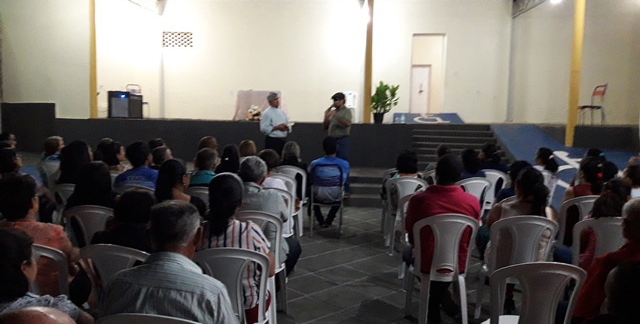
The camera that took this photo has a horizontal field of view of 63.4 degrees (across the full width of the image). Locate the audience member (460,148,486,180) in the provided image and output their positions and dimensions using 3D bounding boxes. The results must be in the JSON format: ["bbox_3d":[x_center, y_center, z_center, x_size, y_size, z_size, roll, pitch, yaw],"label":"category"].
[{"bbox_3d":[1.750,0.423,6.199,0.470,1.200,0.750,0,6,-10],"label":"audience member"}]

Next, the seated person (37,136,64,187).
[{"bbox_3d":[-3.272,0.231,6.601,0.470,1.150,0.680,2,6,10],"label":"seated person"}]

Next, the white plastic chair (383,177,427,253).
[{"bbox_3d":[0.968,0.589,5.956,0.470,0.885,0.520,1,6,2],"label":"white plastic chair"}]

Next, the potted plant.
[{"bbox_3d":[1.376,-1.252,10.928,0.600,0.910,0.580,1,6,4],"label":"potted plant"}]

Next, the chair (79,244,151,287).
[{"bbox_3d":[-0.973,0.793,2.733,0.440,0.860,0.510,2,6,5],"label":"chair"}]

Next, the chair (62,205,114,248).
[{"bbox_3d":[-1.619,0.735,4.058,0.460,0.880,0.510,2,6,12],"label":"chair"}]

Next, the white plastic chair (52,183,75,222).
[{"bbox_3d":[-2.103,0.578,4.743,0.440,0.860,0.510,2,6,6],"label":"white plastic chair"}]

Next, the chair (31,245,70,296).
[{"bbox_3d":[-1.403,0.825,2.861,0.460,0.890,0.520,2,5,13],"label":"chair"}]

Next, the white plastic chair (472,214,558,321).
[{"bbox_3d":[1.417,0.795,3.905,0.460,0.880,0.510,1,6,-3],"label":"white plastic chair"}]

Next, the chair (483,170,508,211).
[{"bbox_3d":[2.196,0.513,6.950,0.460,0.890,0.520,1,5,-4],"label":"chair"}]

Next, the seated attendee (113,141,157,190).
[{"bbox_3d":[-1.640,0.421,5.159,0.500,1.289,0.760,2,6,15],"label":"seated attendee"}]

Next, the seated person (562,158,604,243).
[{"bbox_3d":[2.292,0.525,4.943,0.480,1.230,0.720,0,5,-5],"label":"seated person"}]

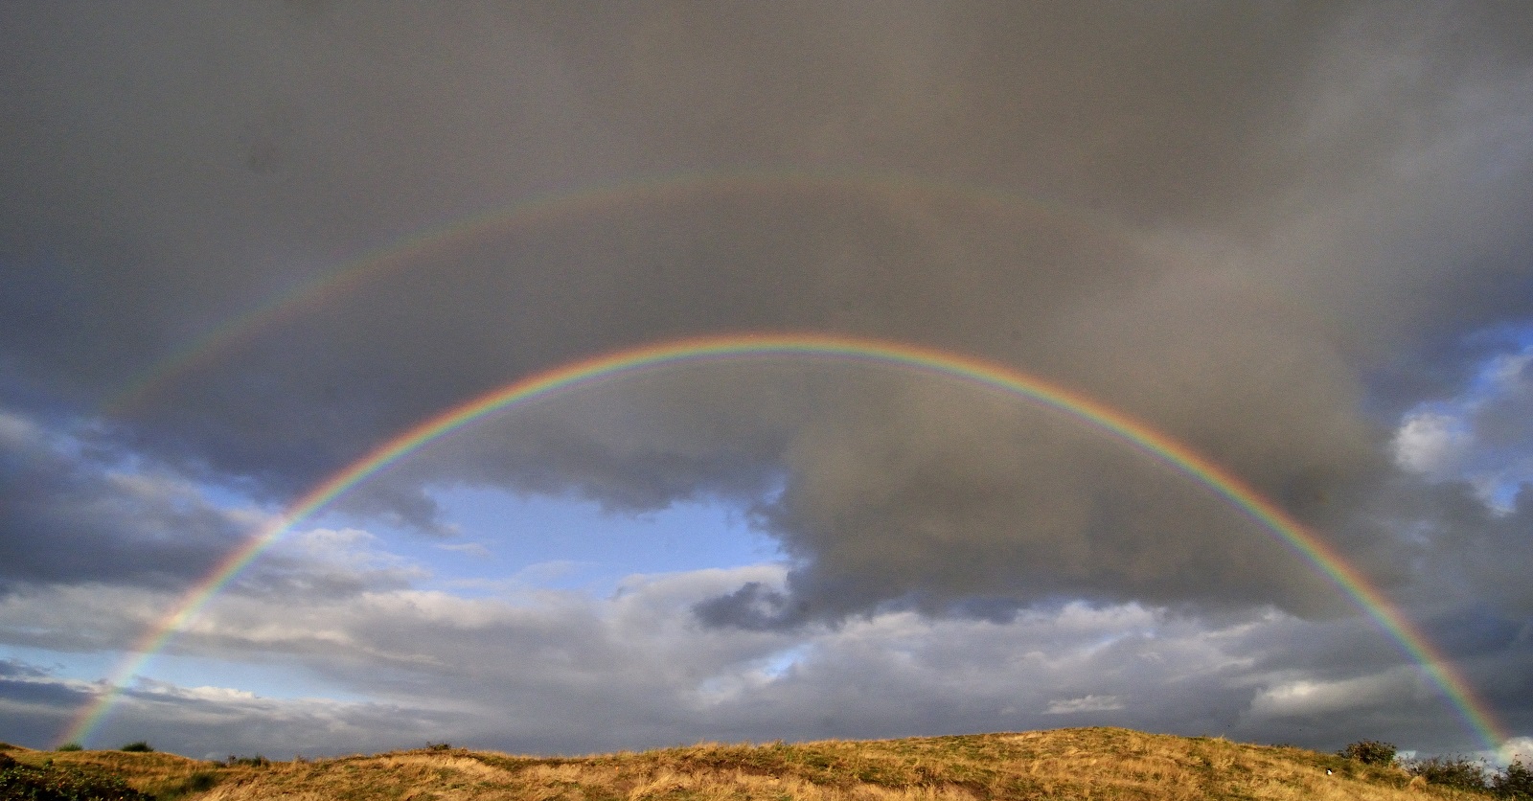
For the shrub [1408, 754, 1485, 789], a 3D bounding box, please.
[{"bbox_3d":[19.096,10.493,21.482,1.690,0.950,1.270,-20,-33,34],"label":"shrub"}]

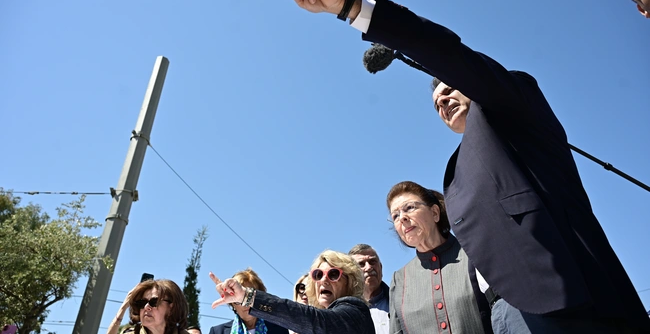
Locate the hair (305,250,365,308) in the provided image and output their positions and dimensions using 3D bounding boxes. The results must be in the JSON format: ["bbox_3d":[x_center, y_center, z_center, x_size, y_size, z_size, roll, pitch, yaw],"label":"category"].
[{"bbox_3d":[0.047,0.498,1.950,0.250,0.260,0.240,-18,-39,20],"label":"hair"}]

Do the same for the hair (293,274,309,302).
[{"bbox_3d":[-0.138,0.750,2.650,0.180,0.220,0.200,-18,-39,20],"label":"hair"}]

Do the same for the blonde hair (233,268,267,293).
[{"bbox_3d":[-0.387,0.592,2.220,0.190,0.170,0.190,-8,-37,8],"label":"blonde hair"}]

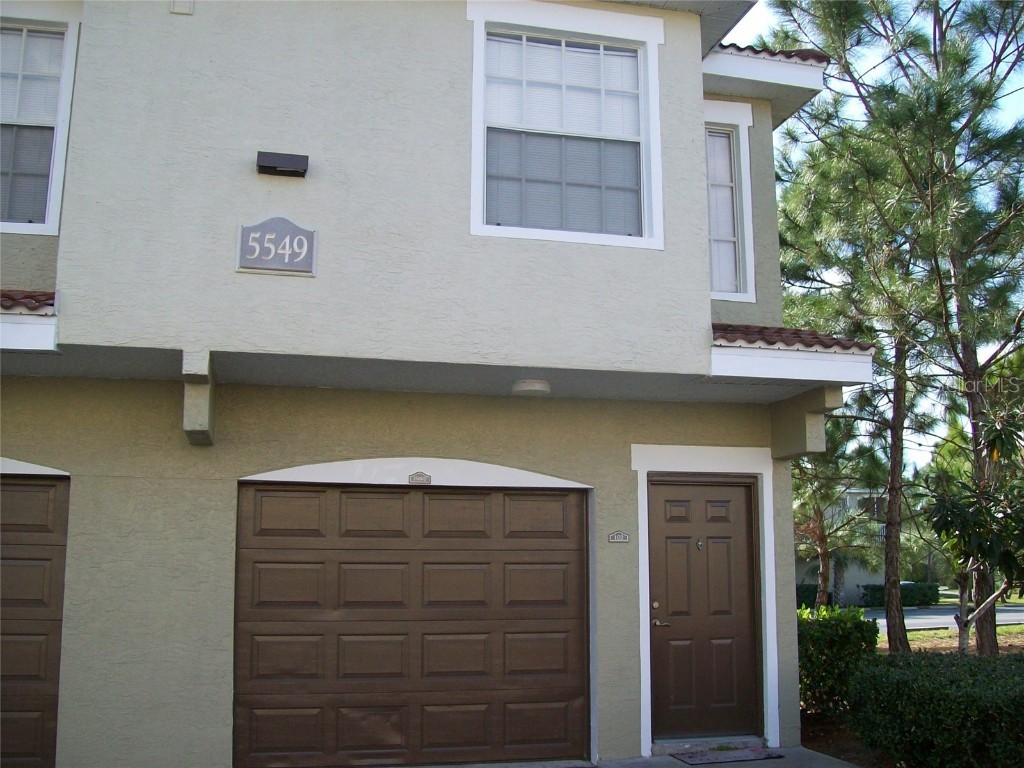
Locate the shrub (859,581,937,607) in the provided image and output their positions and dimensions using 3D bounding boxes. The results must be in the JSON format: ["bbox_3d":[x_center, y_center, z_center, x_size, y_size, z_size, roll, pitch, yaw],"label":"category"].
[{"bbox_3d":[15.145,8.236,41.567,2.900,0.900,1.050,2,-9,-13],"label":"shrub"}]

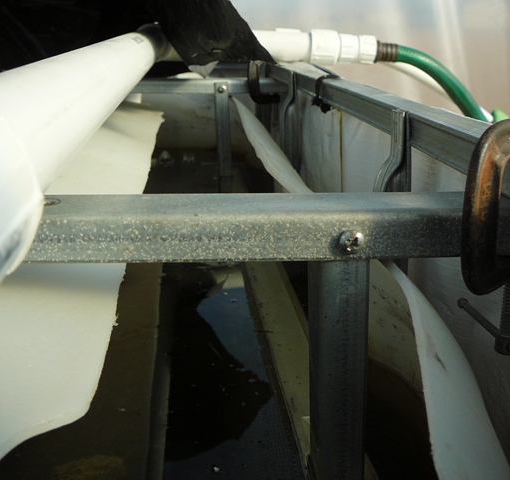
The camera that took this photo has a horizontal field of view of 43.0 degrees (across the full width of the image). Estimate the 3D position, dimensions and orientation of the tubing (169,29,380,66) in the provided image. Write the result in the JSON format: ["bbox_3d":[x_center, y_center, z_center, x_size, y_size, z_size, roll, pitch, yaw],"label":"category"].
[{"bbox_3d":[0.026,-0.318,1.066,0.357,0.058,0.057,0,16,-4],"label":"tubing"}]

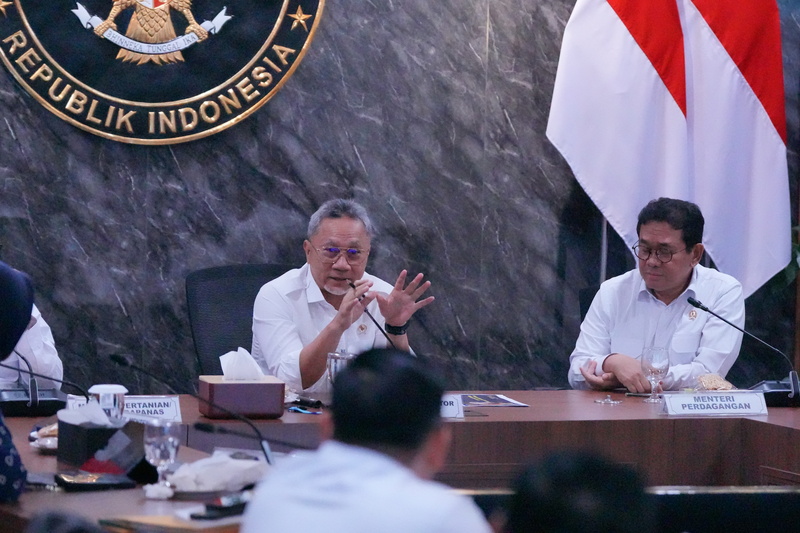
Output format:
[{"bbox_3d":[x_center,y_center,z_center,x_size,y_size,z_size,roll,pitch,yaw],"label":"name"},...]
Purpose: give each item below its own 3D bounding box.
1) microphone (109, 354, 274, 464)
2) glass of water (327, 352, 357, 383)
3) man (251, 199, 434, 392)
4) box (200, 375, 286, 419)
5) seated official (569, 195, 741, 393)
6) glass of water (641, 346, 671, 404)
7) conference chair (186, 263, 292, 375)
[{"bbox_3d":[-0.399,0.328,8.540,0.430,0.280,0.120,-1,6,-25],"label":"microphone"},{"bbox_3d":[-0.143,0.280,10.023,0.075,0.125,0.075,1,5,0],"label":"glass of water"},{"bbox_3d":[-0.191,0.428,10.460,0.540,1.250,0.820,0,5,-14],"label":"man"},{"bbox_3d":[-0.383,0.317,9.751,0.192,0.087,0.140,0,5,-12],"label":"box"},{"bbox_3d":[0.689,0.424,10.759,0.520,1.250,0.800,2,5,3],"label":"seated official"},{"bbox_3d":[0.652,0.273,10.229,0.071,0.143,0.071,1,5,0],"label":"glass of water"},{"bbox_3d":[-0.268,0.514,10.709,0.620,1.030,0.640,0,5,-16],"label":"conference chair"}]

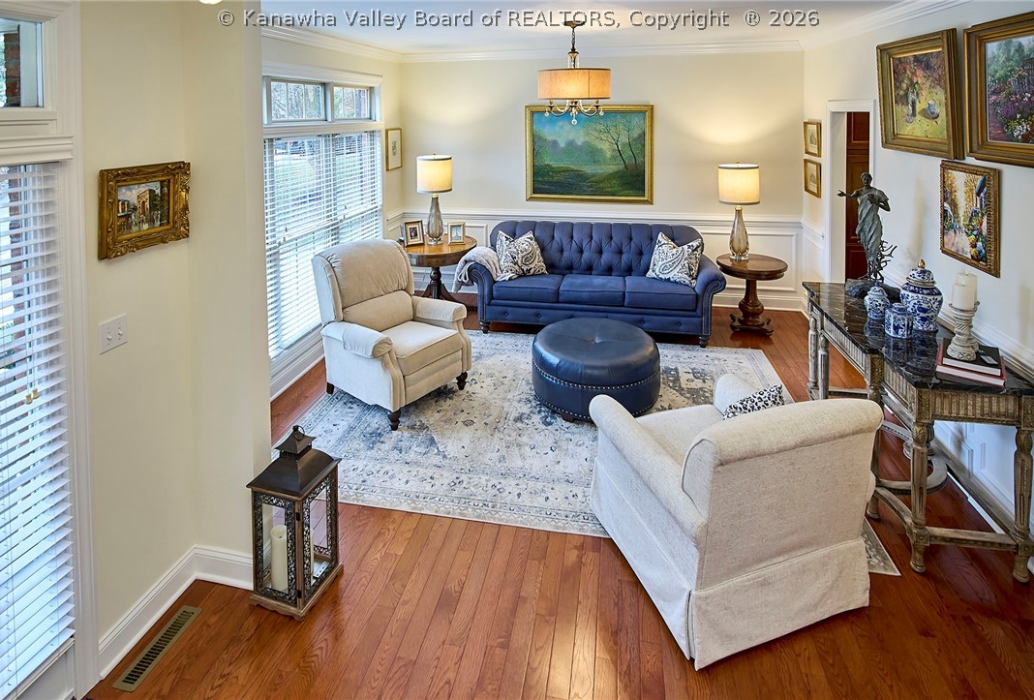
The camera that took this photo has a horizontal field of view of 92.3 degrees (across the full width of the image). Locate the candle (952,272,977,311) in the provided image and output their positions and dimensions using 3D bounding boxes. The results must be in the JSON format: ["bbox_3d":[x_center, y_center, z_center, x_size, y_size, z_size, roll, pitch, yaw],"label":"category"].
[{"bbox_3d":[1.939,-0.255,2.150,0.082,0.150,0.082,4,24,10],"label":"candle"}]

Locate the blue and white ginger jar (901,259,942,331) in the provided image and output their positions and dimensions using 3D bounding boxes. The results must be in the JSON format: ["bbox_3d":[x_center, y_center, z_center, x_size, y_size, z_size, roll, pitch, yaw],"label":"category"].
[{"bbox_3d":[2.045,-0.276,2.500,0.185,0.355,0.185,4,24,10],"label":"blue and white ginger jar"}]

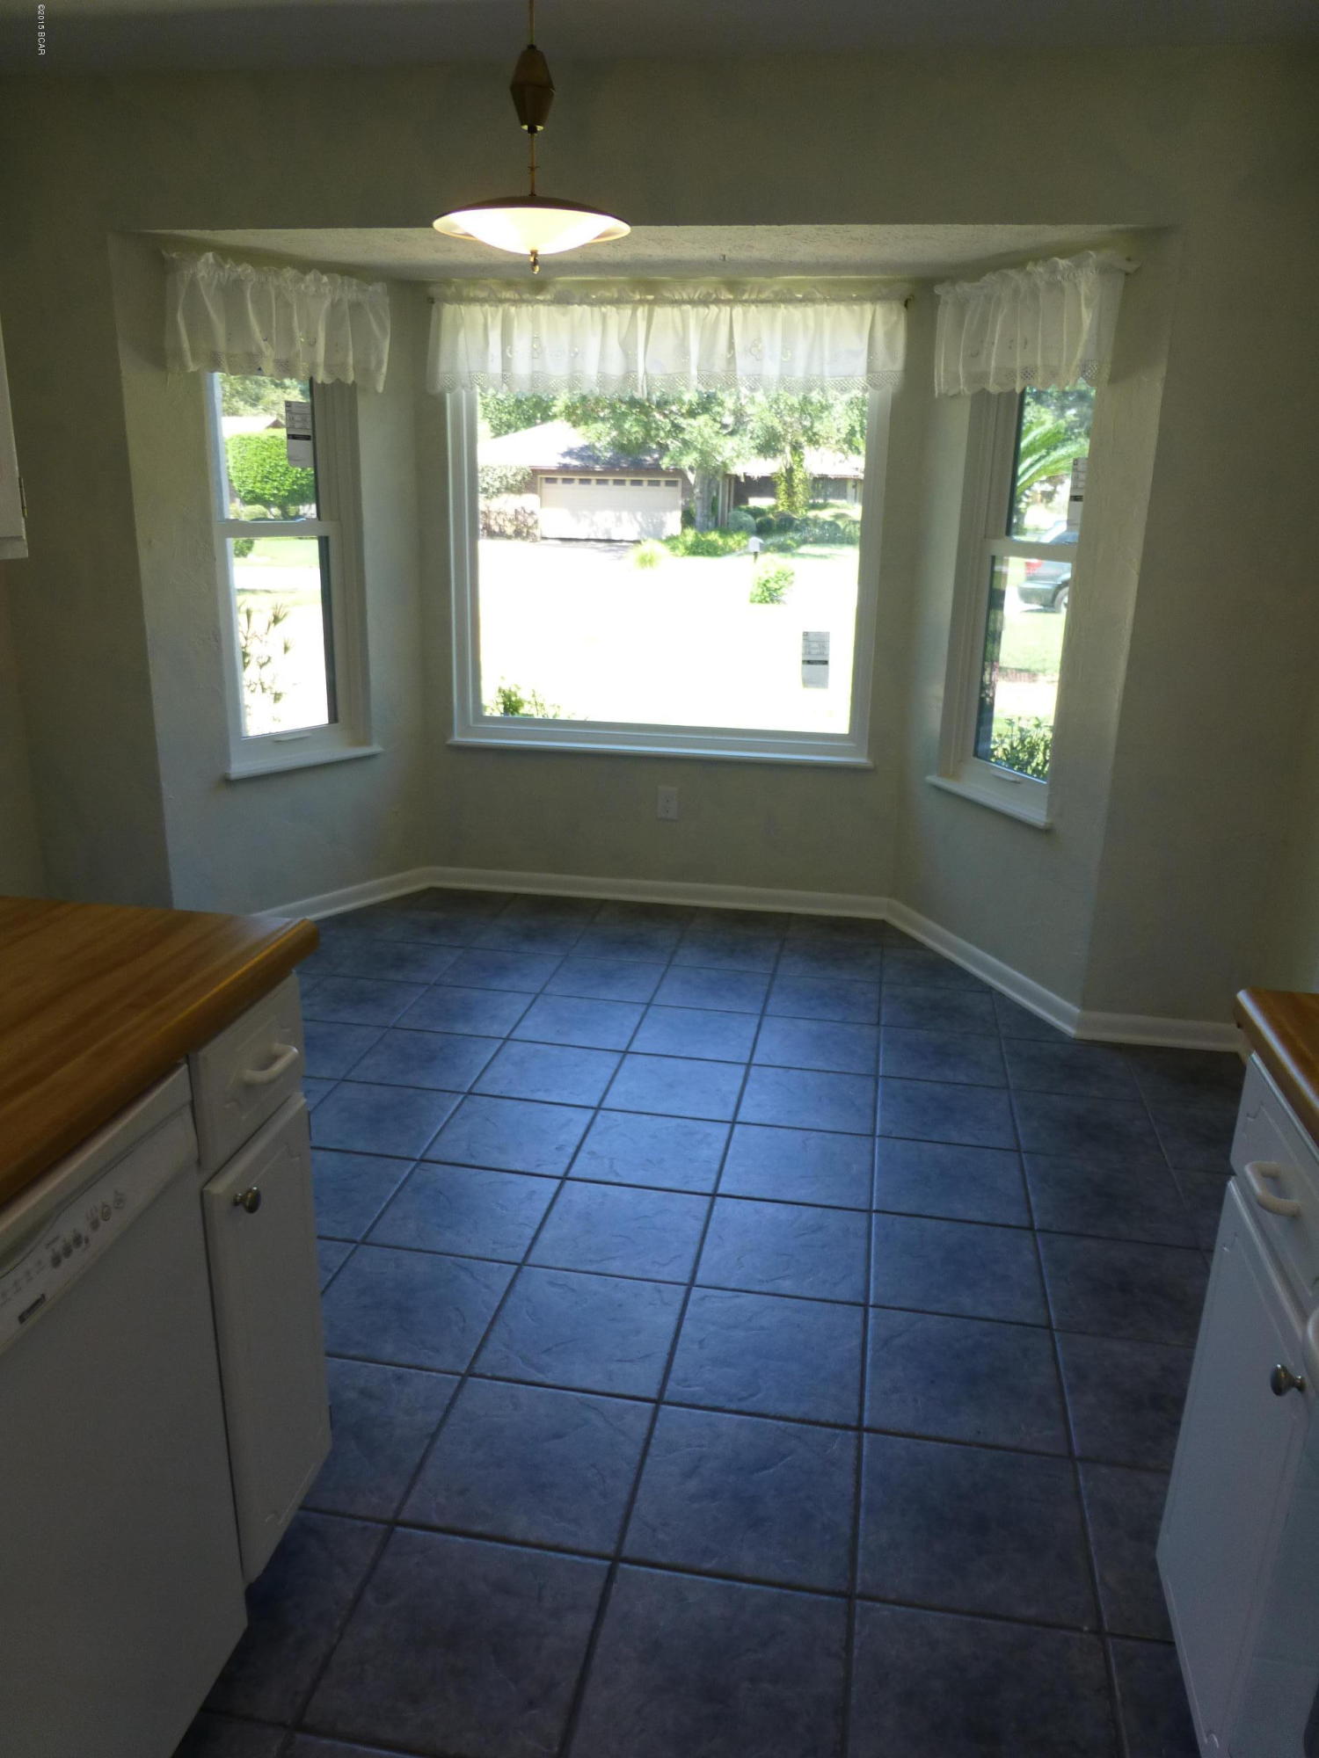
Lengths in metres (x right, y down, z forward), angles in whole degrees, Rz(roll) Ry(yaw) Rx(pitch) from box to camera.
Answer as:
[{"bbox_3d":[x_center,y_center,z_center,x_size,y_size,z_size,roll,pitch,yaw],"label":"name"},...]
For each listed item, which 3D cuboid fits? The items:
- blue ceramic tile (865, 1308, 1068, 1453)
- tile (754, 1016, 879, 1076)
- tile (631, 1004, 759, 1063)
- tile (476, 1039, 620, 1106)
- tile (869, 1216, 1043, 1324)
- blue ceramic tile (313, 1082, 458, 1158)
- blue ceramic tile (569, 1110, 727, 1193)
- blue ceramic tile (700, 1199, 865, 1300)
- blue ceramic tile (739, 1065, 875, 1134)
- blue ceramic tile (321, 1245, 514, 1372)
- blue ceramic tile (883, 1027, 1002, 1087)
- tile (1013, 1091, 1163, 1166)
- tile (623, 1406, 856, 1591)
[{"bbox_3d":[0.523,0.862,2.104,0.324,0.010,0.324,4,17,10],"label":"blue ceramic tile"},{"bbox_3d":[0.435,0.460,3.357,0.314,0.010,0.314,4,18,10],"label":"tile"},{"bbox_3d":[0.108,0.442,3.457,0.327,0.011,0.327,4,17,10],"label":"tile"},{"bbox_3d":[-0.284,0.508,3.170,0.314,0.010,0.314,4,18,10],"label":"tile"},{"bbox_3d":[0.581,0.768,2.398,0.319,0.010,0.319,4,17,10],"label":"tile"},{"bbox_3d":[-0.674,0.578,2.927,0.314,0.010,0.314,4,18,10],"label":"blue ceramic tile"},{"bbox_3d":[-0.014,0.631,2.819,0.327,0.011,0.327,4,17,10],"label":"blue ceramic tile"},{"bbox_3d":[0.256,0.747,2.466,0.324,0.010,0.324,4,17,10],"label":"blue ceramic tile"},{"bbox_3d":[0.377,0.557,3.066,0.319,0.010,0.319,4,17,10],"label":"blue ceramic tile"},{"bbox_3d":[-0.460,0.791,2.254,0.319,0.010,0.319,4,17,10],"label":"blue ceramic tile"},{"bbox_3d":[0.768,0.487,3.319,0.319,0.010,0.319,4,17,10],"label":"blue ceramic tile"},{"bbox_3d":[1.031,0.605,2.954,0.319,0.010,0.319,4,17,10],"label":"tile"},{"bbox_3d":[0.133,0.927,1.839,0.314,0.010,0.314,4,18,10],"label":"tile"}]

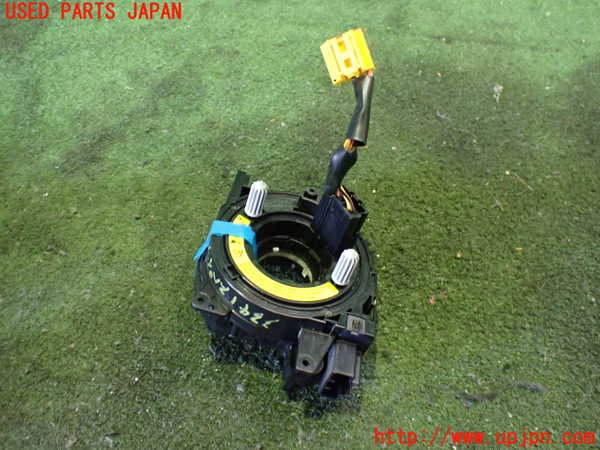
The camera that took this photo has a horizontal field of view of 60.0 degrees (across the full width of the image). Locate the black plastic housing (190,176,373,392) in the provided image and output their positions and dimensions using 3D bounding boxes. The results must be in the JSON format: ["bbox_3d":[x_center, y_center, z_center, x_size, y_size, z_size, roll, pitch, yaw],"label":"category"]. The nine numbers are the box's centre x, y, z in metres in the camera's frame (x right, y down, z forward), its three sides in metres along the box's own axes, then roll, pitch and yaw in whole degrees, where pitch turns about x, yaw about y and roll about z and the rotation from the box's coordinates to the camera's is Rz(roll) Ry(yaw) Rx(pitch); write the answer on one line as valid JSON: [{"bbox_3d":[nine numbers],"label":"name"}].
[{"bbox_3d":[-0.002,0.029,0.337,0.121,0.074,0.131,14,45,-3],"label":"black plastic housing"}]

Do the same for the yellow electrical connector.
[{"bbox_3d":[0.028,-0.100,0.308,0.013,0.023,0.024,-23,96,-46],"label":"yellow electrical connector"}]

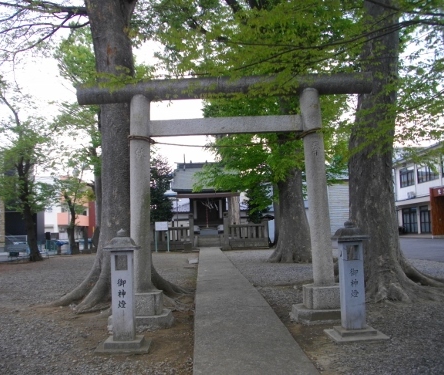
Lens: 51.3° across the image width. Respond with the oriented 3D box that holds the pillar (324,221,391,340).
[{"bbox_3d":[1.590,1.104,5.662,0.610,1.371,0.610,-2,-5,-3],"label":"pillar"}]

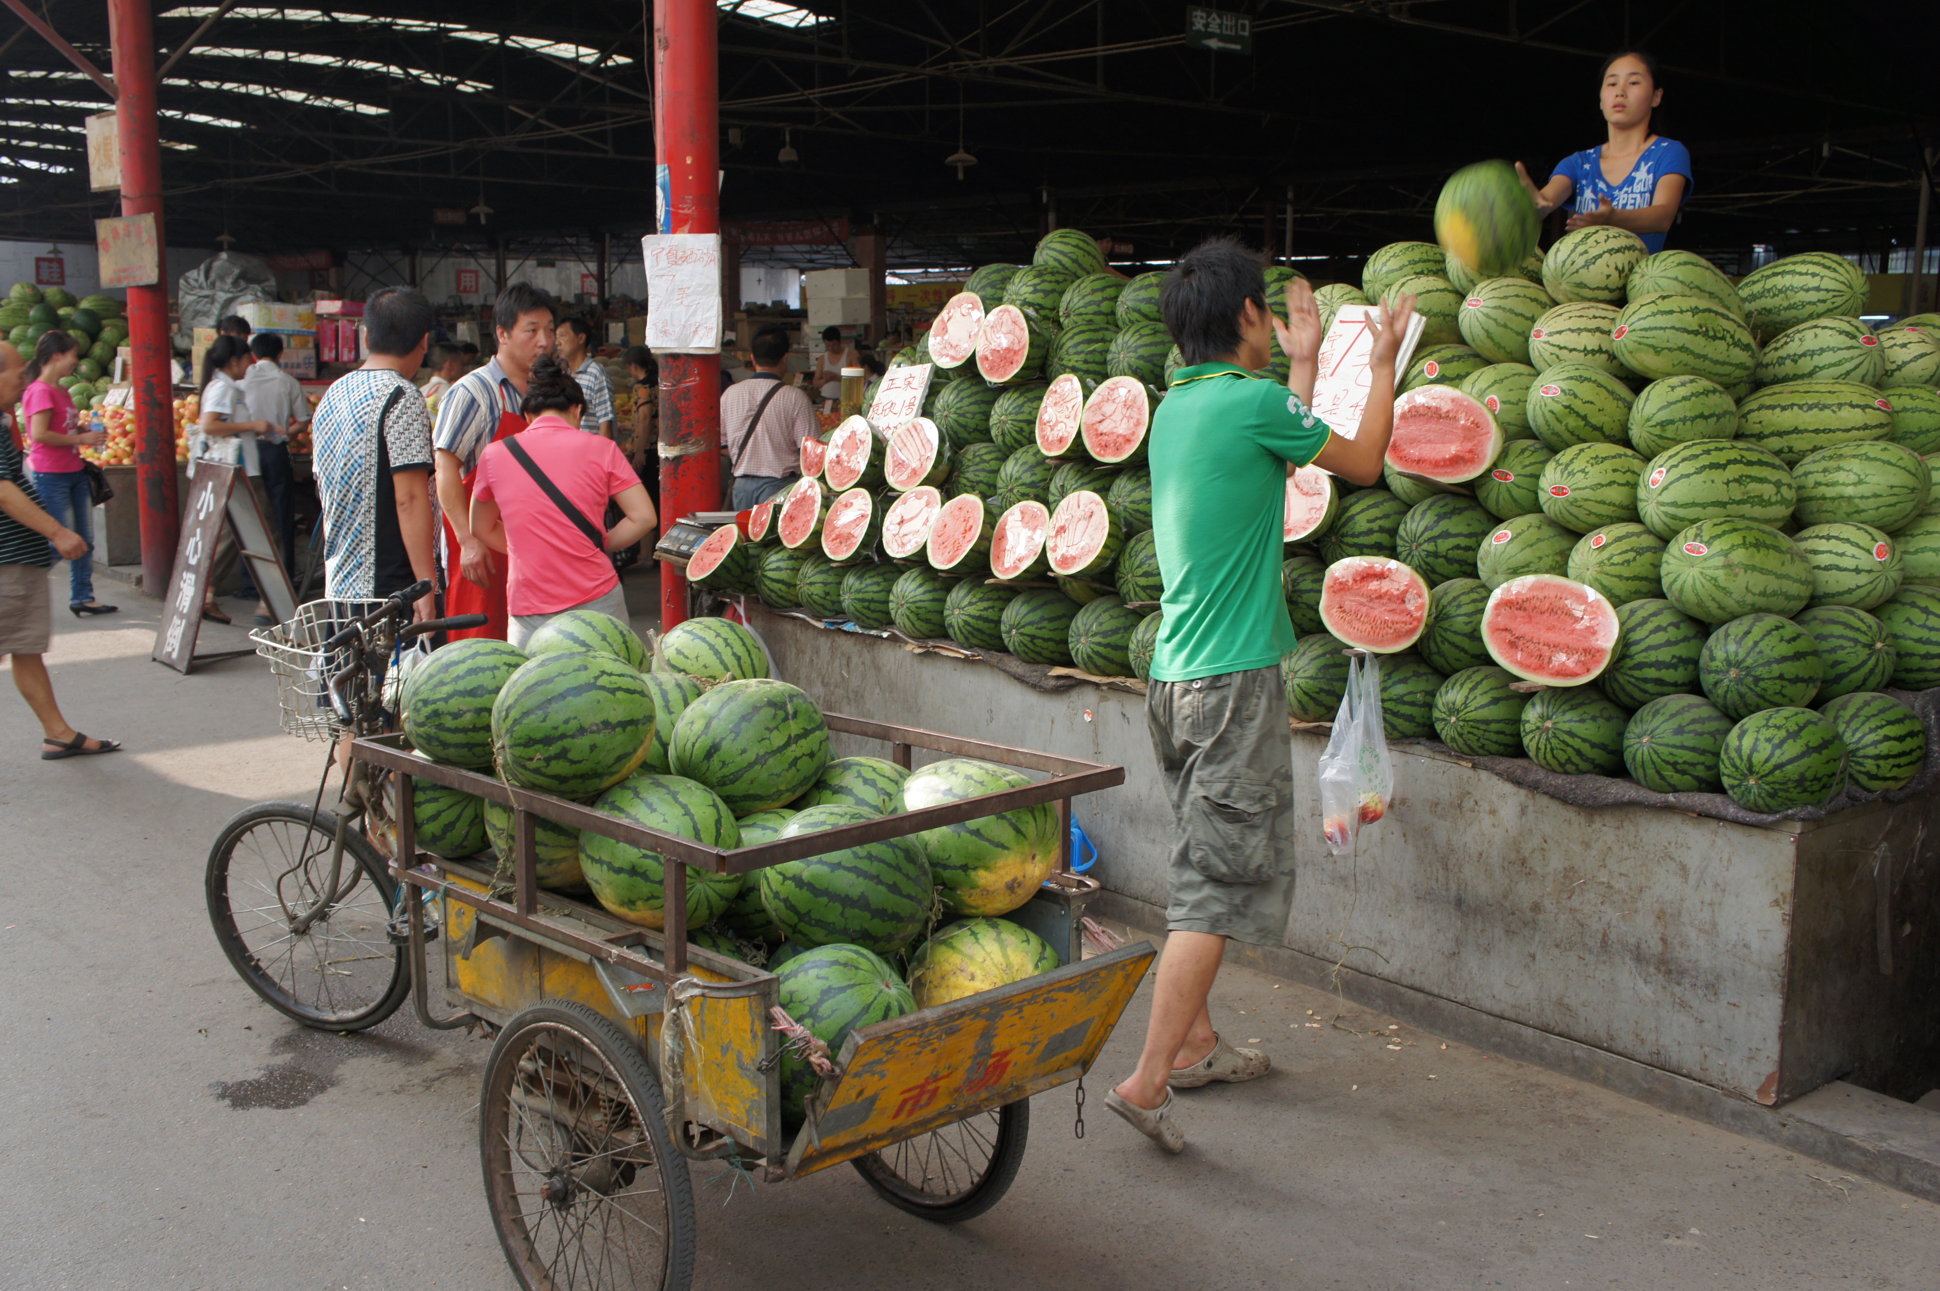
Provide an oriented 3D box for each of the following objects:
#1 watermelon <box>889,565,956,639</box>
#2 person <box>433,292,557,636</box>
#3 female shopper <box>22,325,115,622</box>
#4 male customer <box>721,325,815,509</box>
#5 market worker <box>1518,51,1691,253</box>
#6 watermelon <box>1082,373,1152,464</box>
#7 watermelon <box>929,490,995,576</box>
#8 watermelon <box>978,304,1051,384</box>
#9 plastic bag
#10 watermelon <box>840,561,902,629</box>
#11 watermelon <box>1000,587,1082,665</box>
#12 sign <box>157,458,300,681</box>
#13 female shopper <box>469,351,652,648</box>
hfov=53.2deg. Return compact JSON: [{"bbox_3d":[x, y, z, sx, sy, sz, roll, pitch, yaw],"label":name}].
[{"bbox_3d":[-0.138,-0.133,5.970,0.258,0.224,0.224,-6,11,-39],"label":"watermelon"},{"bbox_3d":[-1.343,-0.243,5.850,0.550,1.680,0.420,-6,11,-38],"label":"person"},{"bbox_3d":[-4.942,-0.956,10.605,0.520,1.570,0.450,-1,9,-10],"label":"female shopper"},{"bbox_3d":[-0.924,-0.666,9.029,0.500,1.630,0.330,0,9,-5],"label":"male customer"},{"bbox_3d":[1.841,-0.912,5.671,0.500,1.600,0.550,8,11,39],"label":"market worker"},{"bbox_3d":[0.478,-0.653,5.732,0.140,0.260,0.260,9,1,-44],"label":"watermelon"},{"bbox_3d":[0.006,-0.325,6.004,0.140,0.250,0.250,24,-8,-39],"label":"watermelon"},{"bbox_3d":[0.162,-0.959,6.254,0.150,0.250,0.250,6,3,-42],"label":"watermelon"},{"bbox_3d":[0.907,0.254,4.548,0.120,0.480,0.170,-7,12,-40],"label":"plastic bag"},{"bbox_3d":[-0.306,-0.159,6.160,0.249,0.217,0.217,-6,11,-39],"label":"watermelon"},{"bbox_3d":[0.209,-0.056,5.510,0.253,0.220,0.220,-6,11,-39],"label":"watermelon"},{"bbox_3d":[-3.612,-0.403,9.434,0.620,0.970,0.470,-7,12,-41],"label":"sign"},{"bbox_3d":[-1.173,-0.067,5.671,0.520,1.520,0.380,-1,9,-9],"label":"female shopper"}]

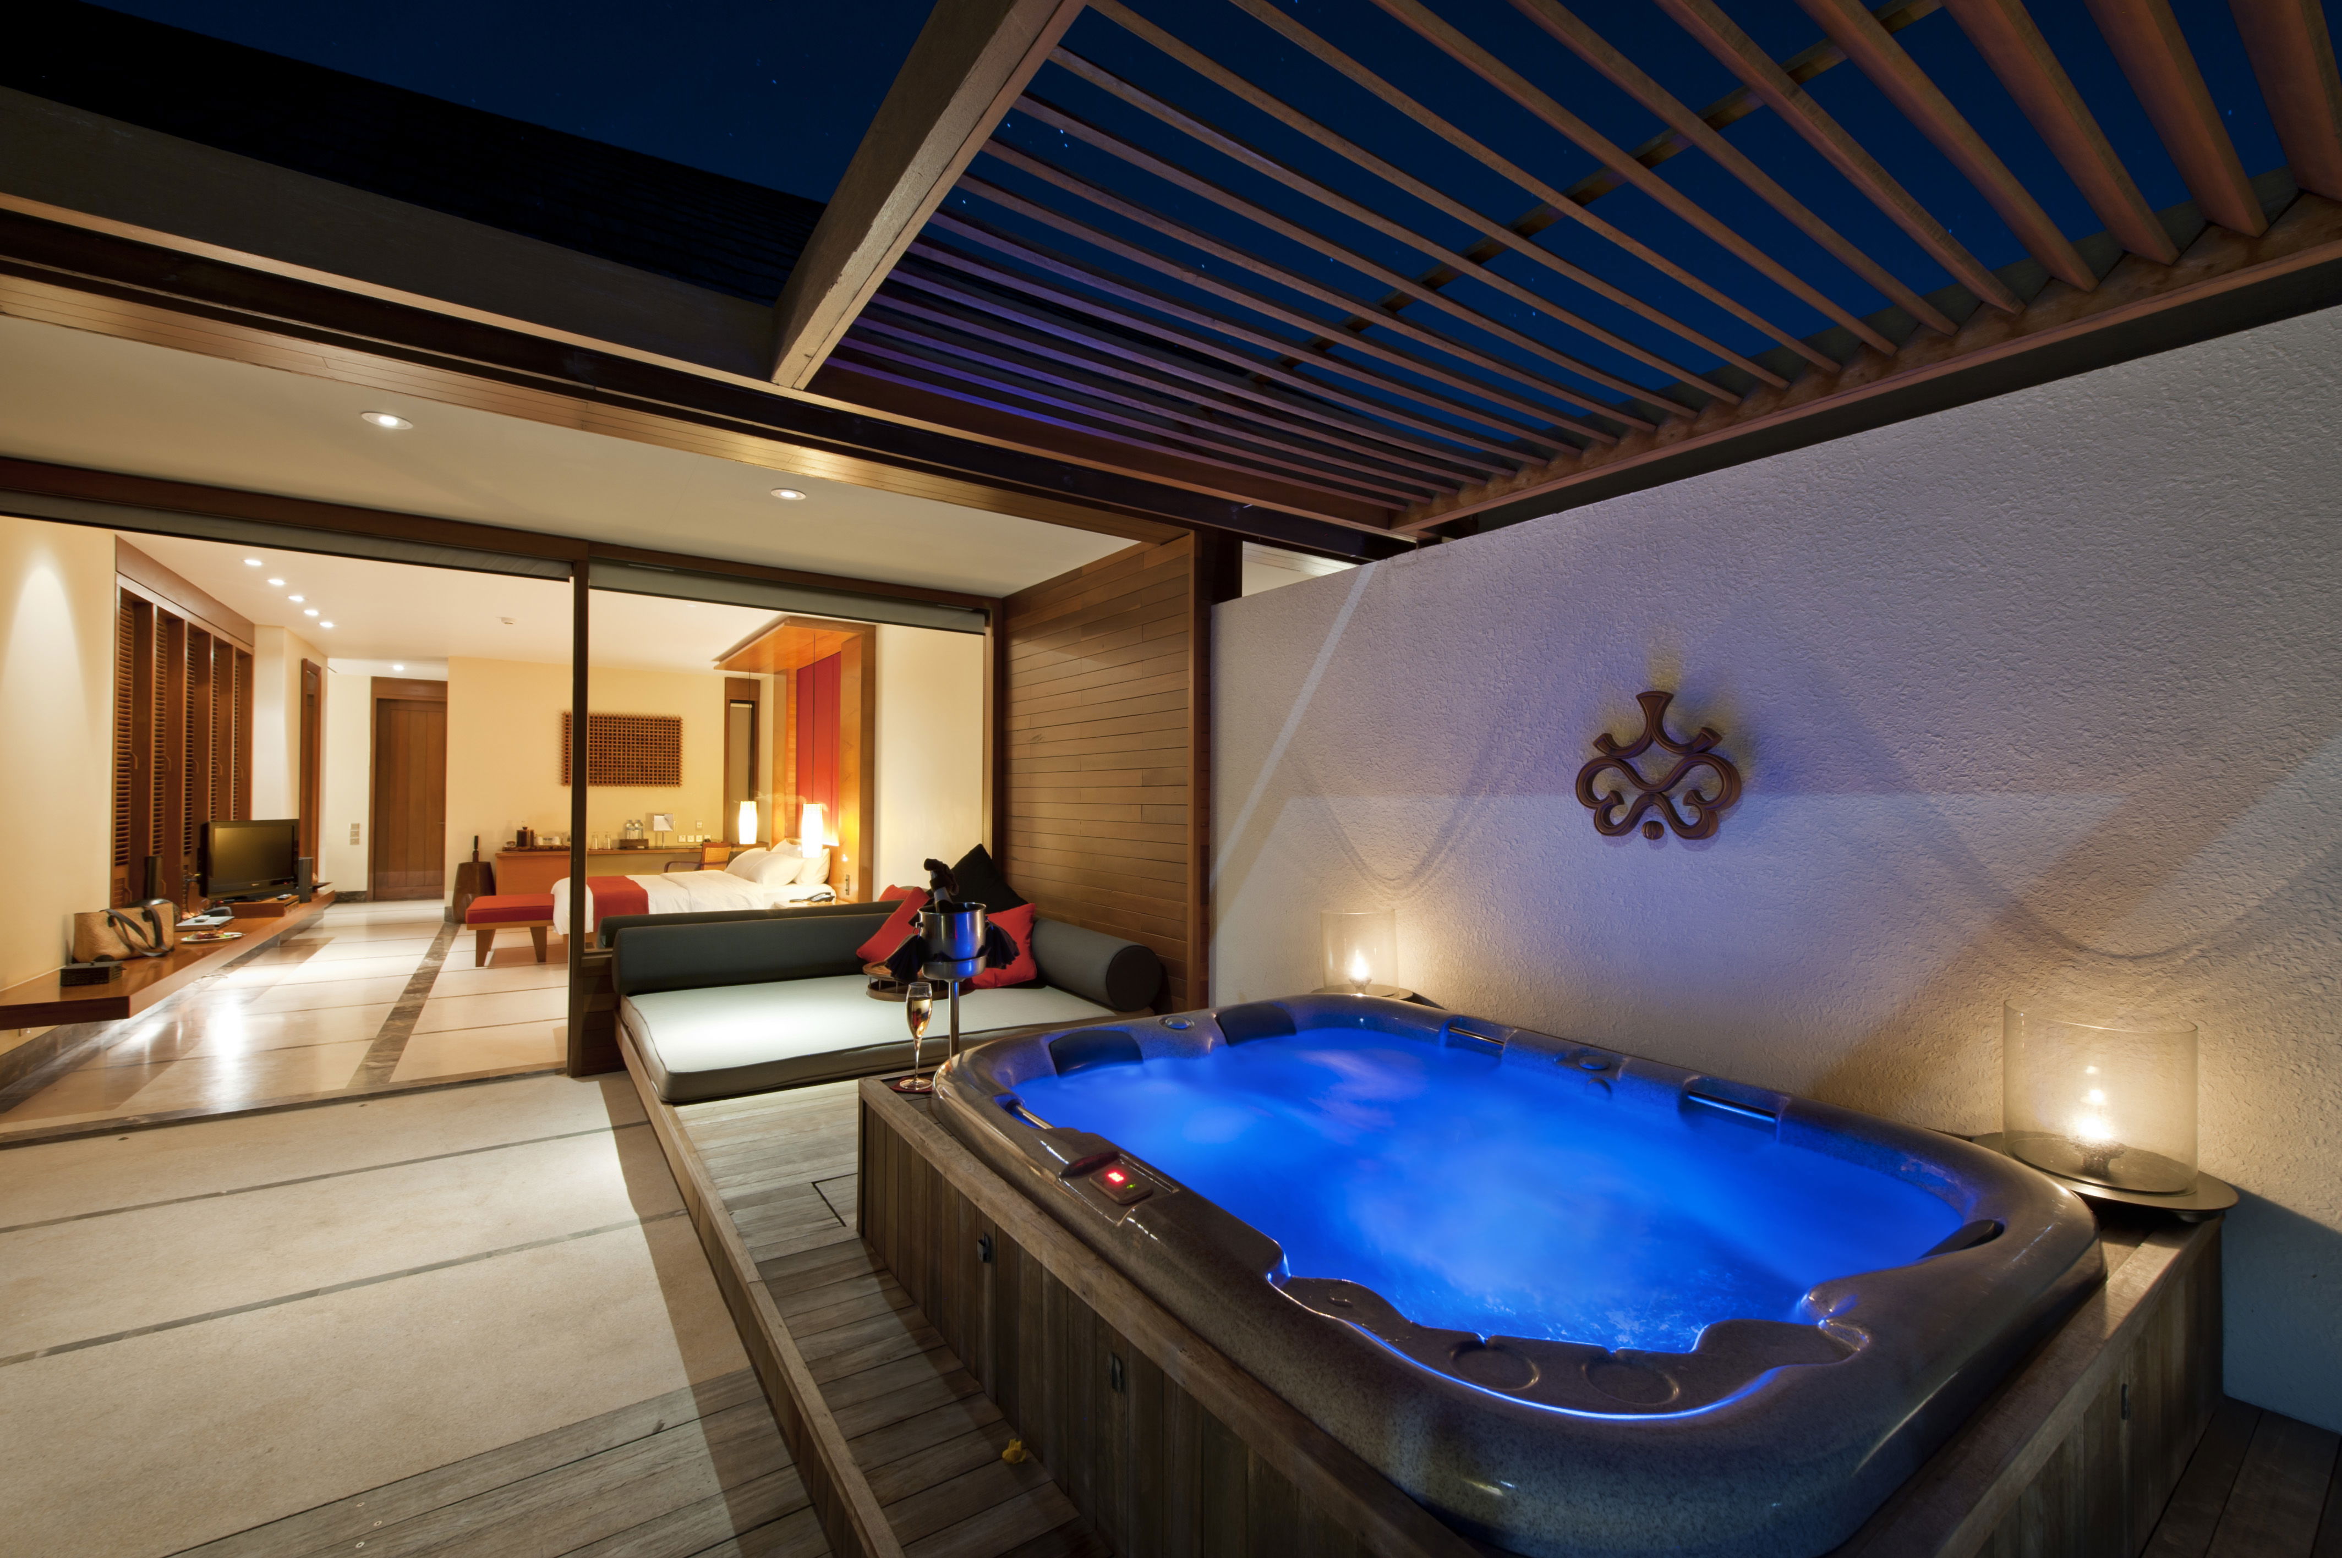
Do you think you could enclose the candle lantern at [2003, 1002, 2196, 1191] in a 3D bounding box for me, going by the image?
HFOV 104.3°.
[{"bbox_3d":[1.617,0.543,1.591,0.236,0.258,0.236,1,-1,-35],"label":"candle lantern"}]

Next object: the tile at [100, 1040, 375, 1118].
[{"bbox_3d":[-3.613,1.181,3.605,0.592,0.020,0.793,1,-1,-35],"label":"tile"}]

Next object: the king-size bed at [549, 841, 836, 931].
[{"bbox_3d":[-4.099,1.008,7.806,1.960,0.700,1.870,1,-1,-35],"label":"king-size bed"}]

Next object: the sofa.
[{"bbox_3d":[-1.411,0.962,4.493,2.142,0.419,1.814,1,-1,-35],"label":"sofa"}]

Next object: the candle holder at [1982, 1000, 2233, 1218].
[{"bbox_3d":[1.598,0.557,1.576,0.320,0.290,0.320,1,-1,-35],"label":"candle holder"}]

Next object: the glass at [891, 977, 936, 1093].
[{"bbox_3d":[-0.613,0.624,2.208,0.080,0.247,0.080,1,-1,-35],"label":"glass"}]

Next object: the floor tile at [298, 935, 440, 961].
[{"bbox_3d":[-5.670,1.224,6.506,0.592,0.020,0.903,1,-1,-35],"label":"floor tile"}]

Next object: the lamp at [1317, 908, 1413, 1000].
[{"bbox_3d":[0.651,0.606,3.158,0.265,0.285,0.265,0,-1,0],"label":"lamp"}]

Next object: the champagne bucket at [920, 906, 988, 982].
[{"bbox_3d":[-0.669,0.509,2.798,0.205,0.220,0.205,0,-1,0],"label":"champagne bucket"}]

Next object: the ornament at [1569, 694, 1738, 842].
[{"bbox_3d":[1.246,-0.033,2.355,0.045,0.380,0.405,1,-1,-35],"label":"ornament"}]

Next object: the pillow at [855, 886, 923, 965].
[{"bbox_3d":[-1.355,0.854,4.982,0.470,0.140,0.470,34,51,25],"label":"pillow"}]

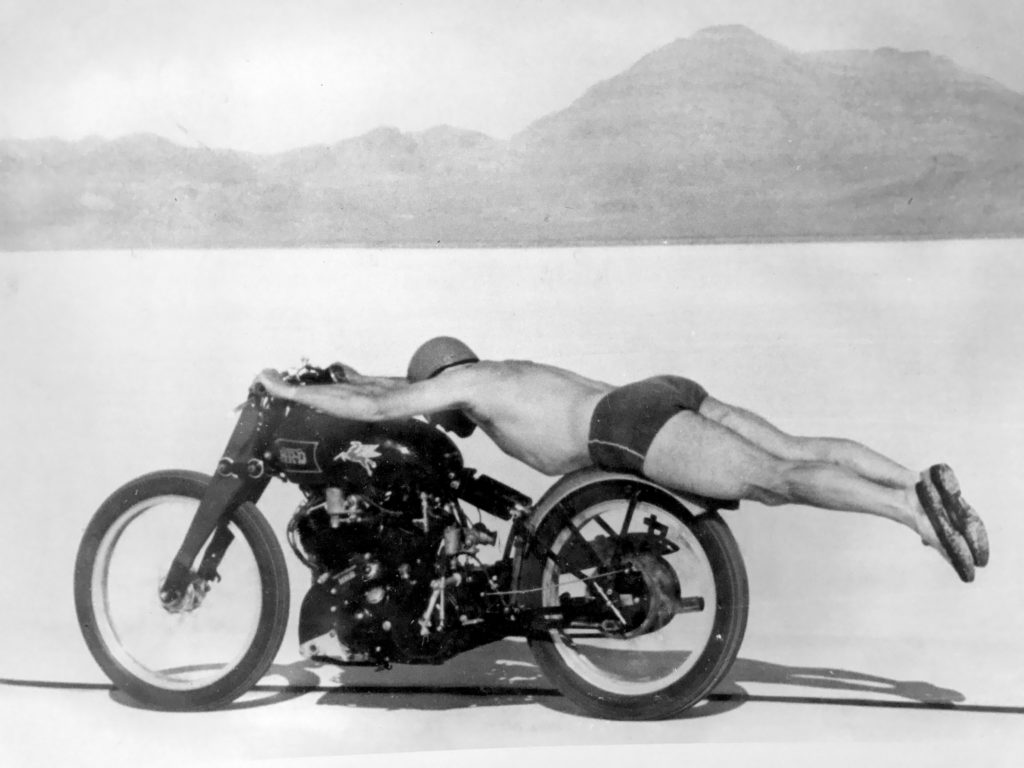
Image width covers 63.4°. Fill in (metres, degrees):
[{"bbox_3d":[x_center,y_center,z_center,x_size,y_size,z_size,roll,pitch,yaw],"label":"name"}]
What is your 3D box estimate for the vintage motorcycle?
[{"bbox_3d":[-0.340,0.505,2.520,2.090,1.040,0.660,0,10,7],"label":"vintage motorcycle"}]

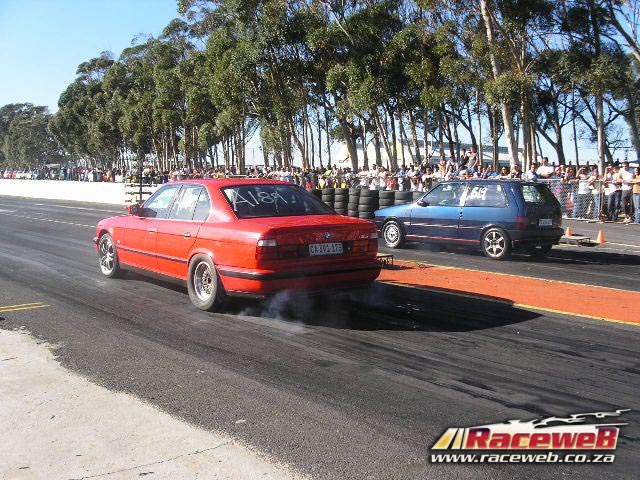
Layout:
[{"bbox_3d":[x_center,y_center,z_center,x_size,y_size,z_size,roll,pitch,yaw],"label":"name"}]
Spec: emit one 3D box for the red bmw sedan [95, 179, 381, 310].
[{"bbox_3d":[-1.356,-0.072,9.062,1.760,1.400,4.720,-4,7,-38],"label":"red bmw sedan"}]

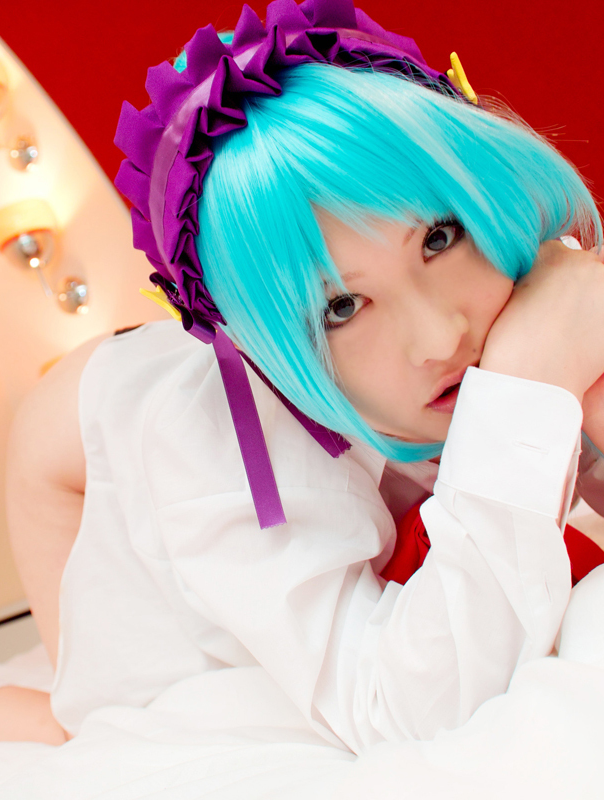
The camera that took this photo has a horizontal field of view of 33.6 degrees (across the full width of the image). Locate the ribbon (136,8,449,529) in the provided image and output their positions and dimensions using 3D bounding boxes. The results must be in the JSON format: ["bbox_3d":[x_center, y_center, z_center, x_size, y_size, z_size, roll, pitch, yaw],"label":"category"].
[{"bbox_3d":[-0.025,-0.115,0.588,0.250,0.260,0.130,-36,21,-8],"label":"ribbon"}]

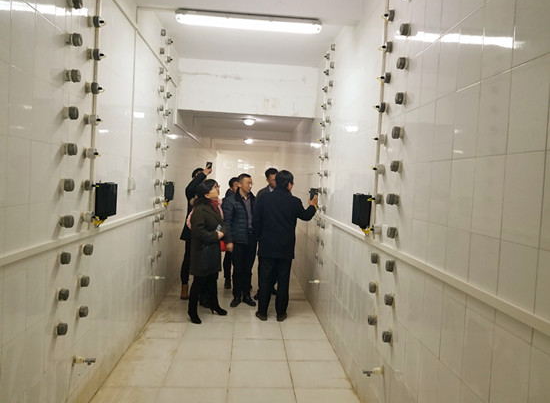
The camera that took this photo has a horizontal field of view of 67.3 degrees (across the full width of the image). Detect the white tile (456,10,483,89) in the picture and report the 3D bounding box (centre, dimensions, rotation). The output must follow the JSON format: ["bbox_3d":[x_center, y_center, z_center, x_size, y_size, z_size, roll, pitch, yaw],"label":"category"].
[{"bbox_3d":[0.828,-0.636,1.742,0.010,0.303,0.198,2,3,-4],"label":"white tile"}]

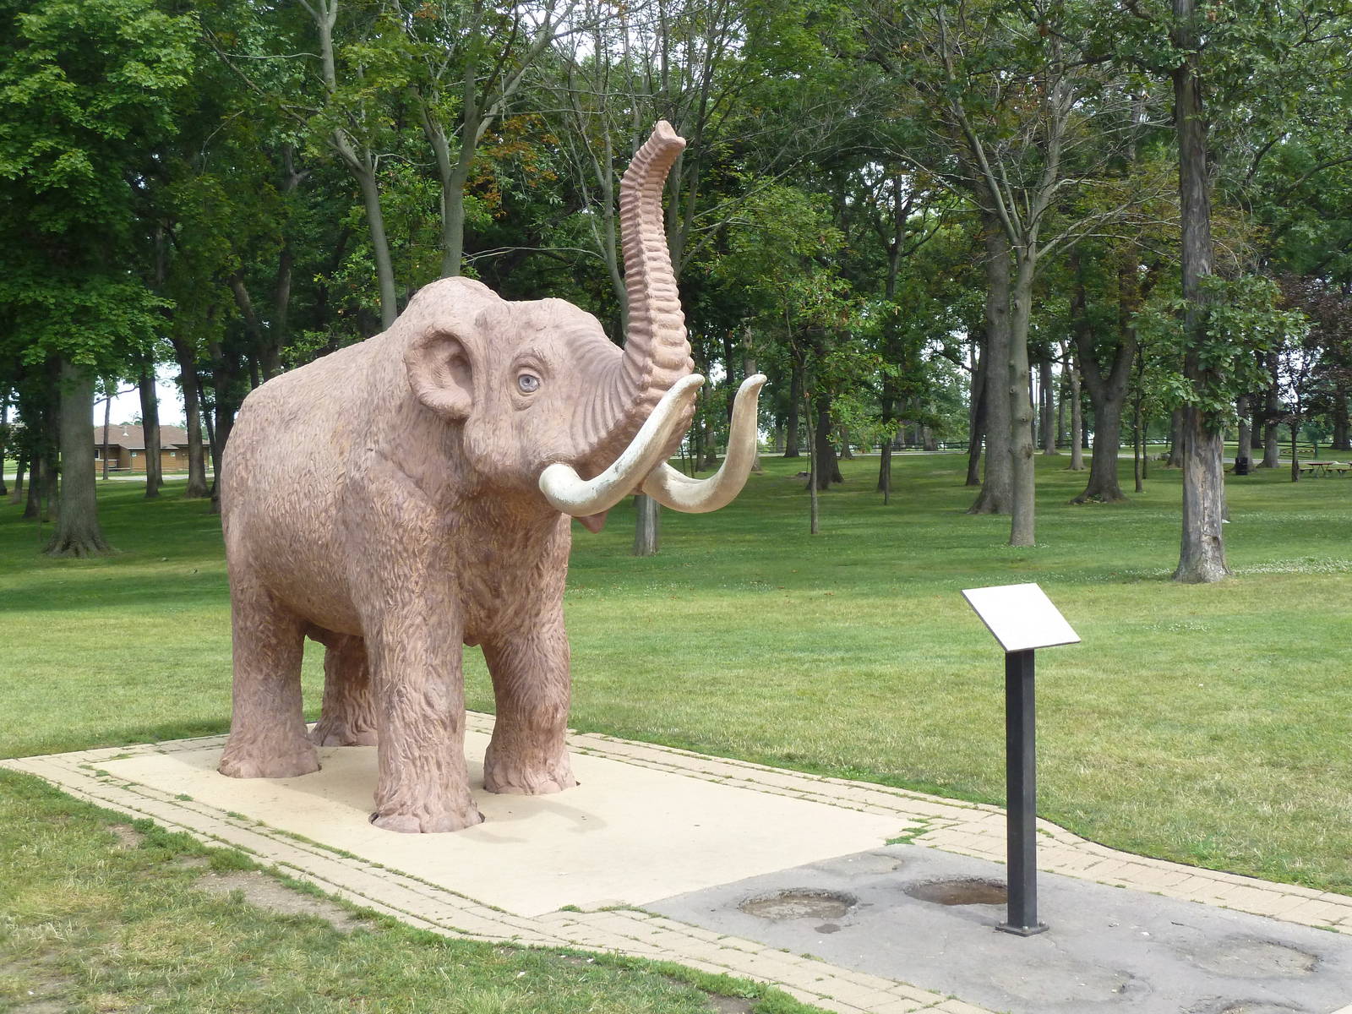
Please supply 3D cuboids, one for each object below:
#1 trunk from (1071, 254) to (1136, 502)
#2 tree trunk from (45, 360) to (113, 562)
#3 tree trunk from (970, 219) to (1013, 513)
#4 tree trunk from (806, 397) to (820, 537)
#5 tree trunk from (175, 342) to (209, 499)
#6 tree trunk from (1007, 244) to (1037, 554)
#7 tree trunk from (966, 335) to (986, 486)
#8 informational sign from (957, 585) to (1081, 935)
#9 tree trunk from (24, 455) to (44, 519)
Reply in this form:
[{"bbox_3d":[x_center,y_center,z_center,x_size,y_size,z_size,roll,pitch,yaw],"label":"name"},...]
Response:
[{"bbox_3d":[13.334,-4.028,53.500,1.973,7.690,1.447,0,2,14],"label":"trunk"},{"bbox_3d":[-10.756,-0.891,31.000,1.143,3.456,1.029,-1,2,-19],"label":"tree trunk"},{"bbox_3d":[8.256,-3.668,44.700,1.181,7.633,1.044,0,2,10],"label":"tree trunk"},{"bbox_3d":[2.765,-0.872,34.600,0.255,2.827,0.181,-1,2,5],"label":"tree trunk"},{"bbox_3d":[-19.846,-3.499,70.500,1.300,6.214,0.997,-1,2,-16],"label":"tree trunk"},{"bbox_3d":[6.037,-1.907,29.900,0.496,5.133,0.423,0,2,11],"label":"tree trunk"},{"bbox_3d":[13.248,-4.269,75.500,1.021,6.632,0.789,0,2,10],"label":"tree trunk"},{"bbox_3d":[1.234,0.888,6.074,0.418,1.203,0.210,-2,2,-41],"label":"informational sign"},{"bbox_3d":[-18.513,-0.624,49.500,0.578,1.885,0.517,-1,2,-20],"label":"tree trunk"}]

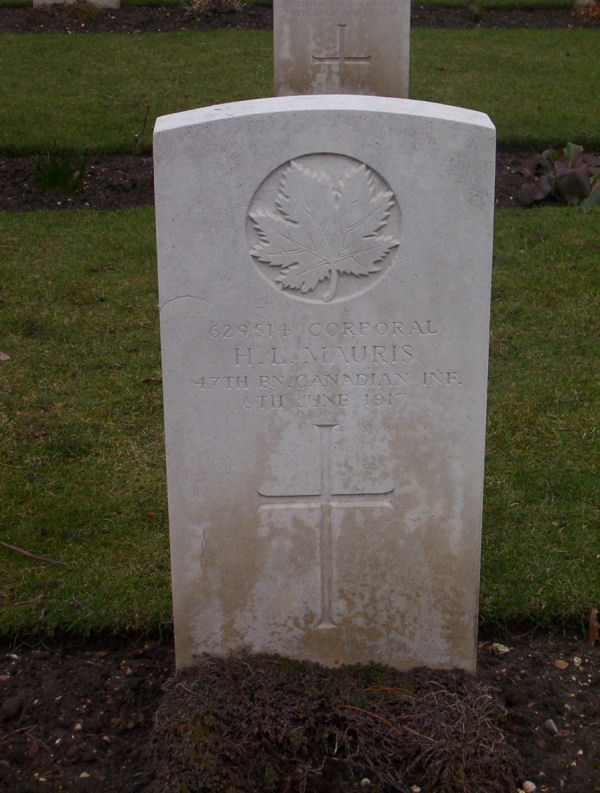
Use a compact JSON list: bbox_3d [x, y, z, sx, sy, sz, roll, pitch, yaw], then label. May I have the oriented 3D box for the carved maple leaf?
[{"bbox_3d":[0.028,-0.188,2.117,0.171,0.169,0.012,-1,24,0],"label":"carved maple leaf"}]

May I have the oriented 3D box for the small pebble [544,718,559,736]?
[{"bbox_3d":[0.305,0.401,2.255,0.017,0.015,0.017,-1,24,0],"label":"small pebble"}]

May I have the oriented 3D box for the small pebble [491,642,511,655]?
[{"bbox_3d":[0.261,0.328,2.422,0.025,0.011,0.015,-1,24,0],"label":"small pebble"}]

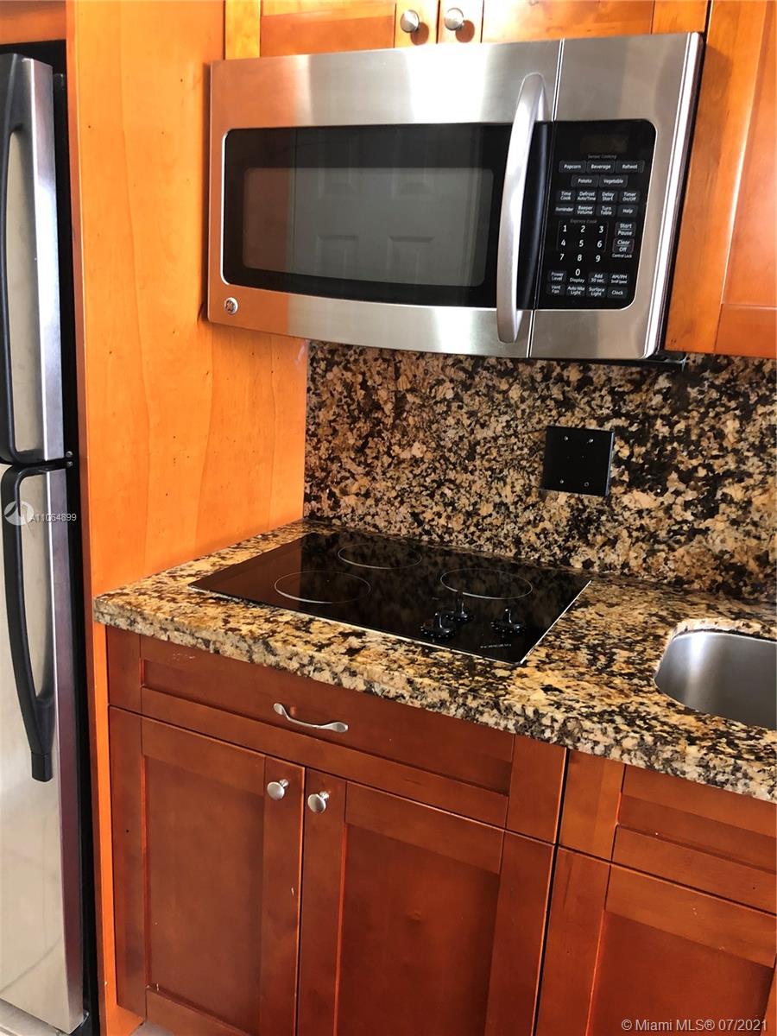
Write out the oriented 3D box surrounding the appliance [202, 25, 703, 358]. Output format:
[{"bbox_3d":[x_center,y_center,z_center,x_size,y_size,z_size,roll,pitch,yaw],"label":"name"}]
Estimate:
[{"bbox_3d":[0.110,-0.509,1.413,0.758,0.418,0.420,9,15,24],"label":"appliance"}]

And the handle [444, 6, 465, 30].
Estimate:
[{"bbox_3d":[0.101,-0.733,1.234,0.032,0.032,0.029,9,15,24],"label":"handle"}]

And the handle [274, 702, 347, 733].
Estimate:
[{"bbox_3d":[-0.119,0.295,1.230,0.127,0.018,0.027,9,15,24],"label":"handle"}]

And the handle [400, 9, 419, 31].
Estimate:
[{"bbox_3d":[0.036,-0.745,1.263,0.032,0.032,0.029,9,15,24],"label":"handle"}]

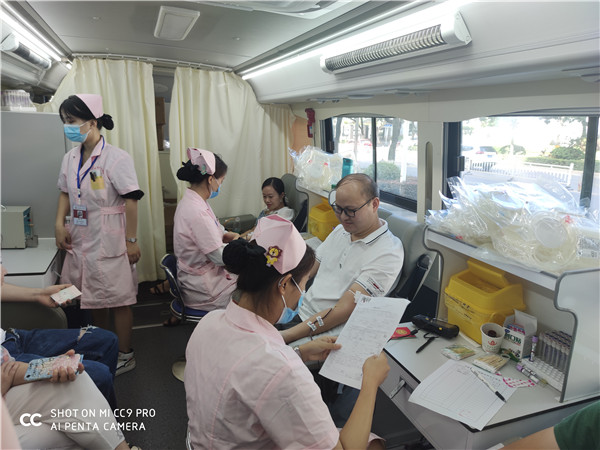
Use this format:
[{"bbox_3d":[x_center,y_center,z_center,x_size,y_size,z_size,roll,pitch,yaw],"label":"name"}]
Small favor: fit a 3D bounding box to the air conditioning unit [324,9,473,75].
[{"bbox_3d":[0.302,-0.670,1.621,0.055,0.097,0.913,-42,25,-7],"label":"air conditioning unit"}]

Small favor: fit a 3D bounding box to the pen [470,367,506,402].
[{"bbox_3d":[0.561,0.476,1.244,0.011,0.011,0.172,1,13,-11],"label":"pen"}]

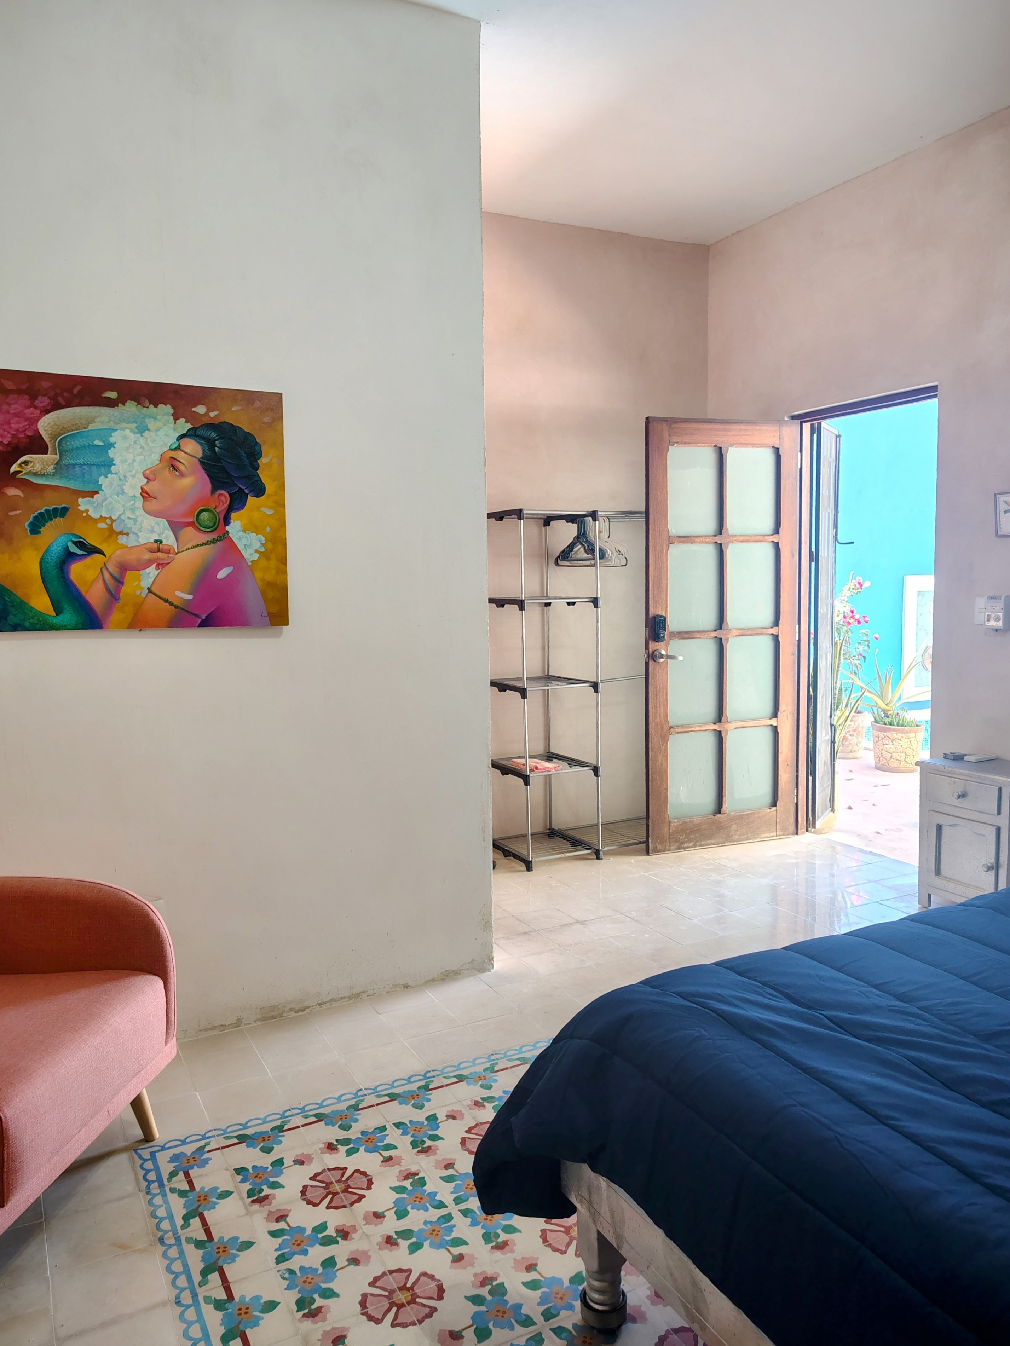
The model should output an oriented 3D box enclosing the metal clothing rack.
[{"bbox_3d":[0.487,0.051,4.953,1.160,1.735,0.500,-3,4,-27],"label":"metal clothing rack"}]

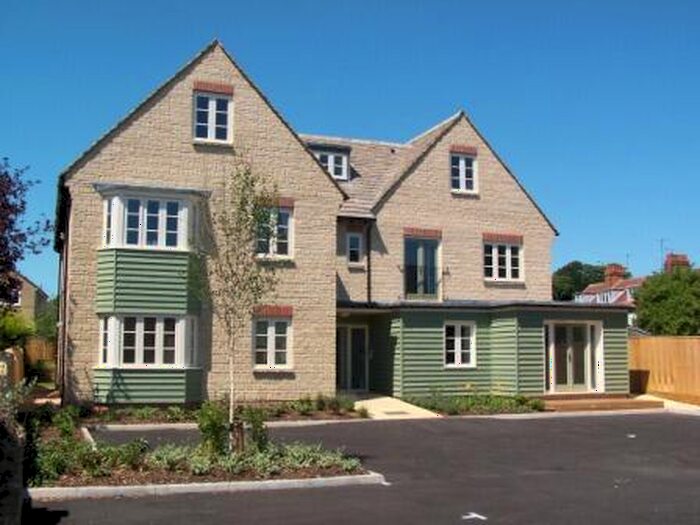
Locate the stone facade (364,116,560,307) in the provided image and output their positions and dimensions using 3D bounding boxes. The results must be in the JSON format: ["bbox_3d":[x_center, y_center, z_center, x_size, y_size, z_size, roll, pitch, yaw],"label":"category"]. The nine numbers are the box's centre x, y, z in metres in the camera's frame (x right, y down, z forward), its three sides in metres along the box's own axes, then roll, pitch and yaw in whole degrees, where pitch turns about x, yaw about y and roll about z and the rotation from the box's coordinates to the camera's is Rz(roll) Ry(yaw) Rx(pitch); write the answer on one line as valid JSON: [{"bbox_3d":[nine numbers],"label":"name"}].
[{"bbox_3d":[3.915,-1.888,28.204,7.087,6.590,0.600,2,-6,-20],"label":"stone facade"}]

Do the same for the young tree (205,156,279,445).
[{"bbox_3d":[-1.680,0.670,12.543,1.138,4.406,1.138,1,-6,-8],"label":"young tree"}]

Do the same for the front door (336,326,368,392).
[{"bbox_3d":[0.048,3.011,25.080,1.133,2.033,0.120,2,-6,-20],"label":"front door"}]

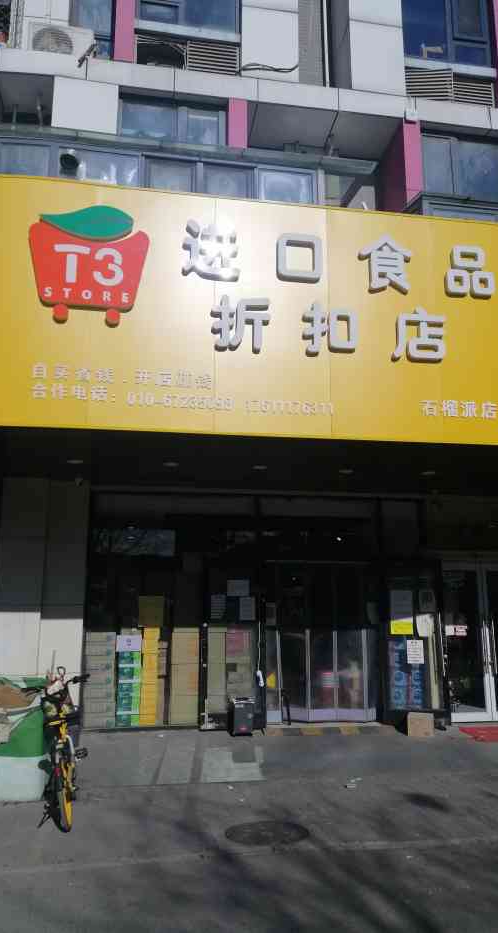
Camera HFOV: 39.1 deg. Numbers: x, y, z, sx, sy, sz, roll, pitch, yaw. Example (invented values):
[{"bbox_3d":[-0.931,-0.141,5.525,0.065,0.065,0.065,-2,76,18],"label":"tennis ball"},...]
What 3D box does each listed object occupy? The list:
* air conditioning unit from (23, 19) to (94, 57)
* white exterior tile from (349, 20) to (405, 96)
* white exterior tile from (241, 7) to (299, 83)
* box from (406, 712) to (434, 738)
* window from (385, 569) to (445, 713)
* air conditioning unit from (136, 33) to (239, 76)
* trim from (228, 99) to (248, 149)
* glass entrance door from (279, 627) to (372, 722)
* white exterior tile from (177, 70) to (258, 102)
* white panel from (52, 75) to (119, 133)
[{"bbox_3d":[-2.683,-5.877,9.908,0.833,0.570,0.300,2,-12,-8],"label":"air conditioning unit"},{"bbox_3d":[1.832,-5.843,10.075,0.784,1.143,0.080,2,-12,-9],"label":"white exterior tile"},{"bbox_3d":[0.308,-6.112,10.205,0.855,1.195,0.080,2,-12,-8],"label":"white exterior tile"},{"bbox_3d":[2.295,3.539,9.623,0.350,0.270,0.300,2,-12,-9],"label":"box"},{"bbox_3d":[2.446,2.579,10.429,0.868,2.099,0.100,2,-12,-8],"label":"window"},{"bbox_3d":[-0.860,-5.608,9.825,1.431,0.518,0.450,2,-12,-9],"label":"air conditioning unit"},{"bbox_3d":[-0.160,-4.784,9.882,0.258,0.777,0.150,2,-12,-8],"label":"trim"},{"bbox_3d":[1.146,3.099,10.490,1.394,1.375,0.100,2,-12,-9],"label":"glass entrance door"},{"bbox_3d":[-0.446,-5.165,9.556,1.126,0.353,0.080,2,-12,-9],"label":"white exterior tile"},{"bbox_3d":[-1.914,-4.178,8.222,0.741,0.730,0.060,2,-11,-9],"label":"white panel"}]

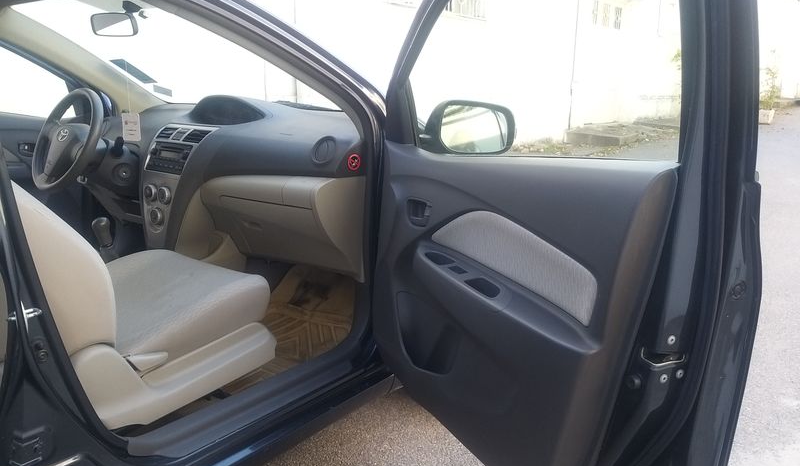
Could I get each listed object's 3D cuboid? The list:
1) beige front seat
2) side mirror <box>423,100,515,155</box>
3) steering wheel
[{"bbox_3d":[-0.797,-0.037,1.512,0.500,0.910,0.950,10,16,37],"label":"beige front seat"},{"bbox_3d":[0.185,-0.277,1.641,0.215,0.145,0.110,-2,13,-11],"label":"side mirror"},{"bbox_3d":[-1.130,-0.321,2.140,0.370,0.370,0.100,10,-12,37],"label":"steering wheel"}]

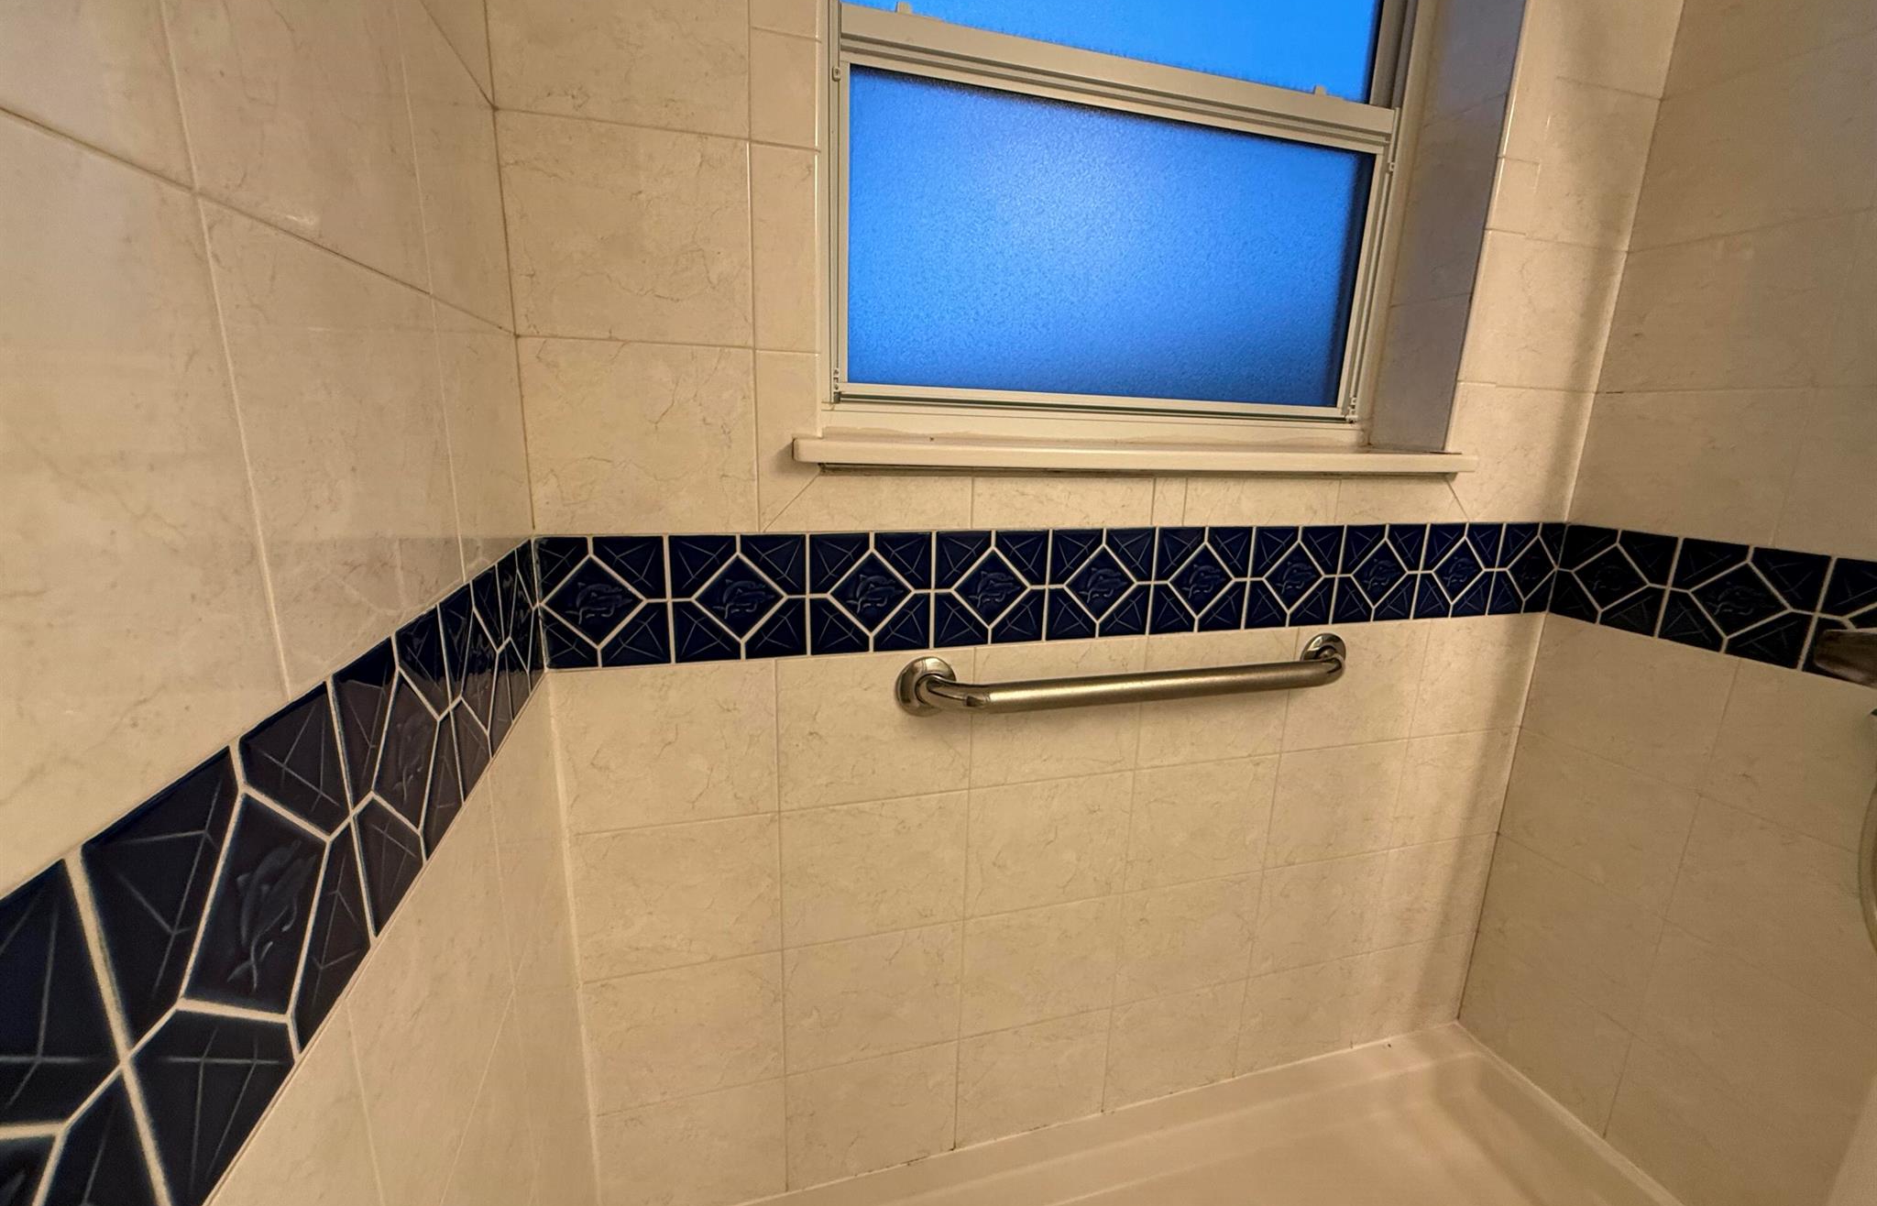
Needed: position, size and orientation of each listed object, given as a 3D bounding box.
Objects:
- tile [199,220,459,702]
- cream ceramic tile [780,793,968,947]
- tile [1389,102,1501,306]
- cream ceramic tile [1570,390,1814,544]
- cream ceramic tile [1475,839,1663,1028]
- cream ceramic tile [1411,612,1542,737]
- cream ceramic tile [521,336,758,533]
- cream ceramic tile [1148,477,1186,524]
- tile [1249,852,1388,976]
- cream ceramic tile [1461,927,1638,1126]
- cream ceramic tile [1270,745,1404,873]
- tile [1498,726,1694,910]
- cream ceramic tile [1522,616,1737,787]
[{"bbox_3d":[-0.318,-0.083,0.422,0.010,0.197,0.253,-2,14,-16],"label":"tile"},{"bbox_3d":[-0.082,0.353,1.012,0.249,0.199,0.010,-2,14,-16],"label":"cream ceramic tile"},{"bbox_3d":[0.730,-0.564,1.088,0.009,0.244,0.125,-2,14,-16],"label":"tile"},{"bbox_3d":[1.046,-0.197,1.072,0.009,0.196,0.247,-2,14,-16],"label":"cream ceramic tile"},{"bbox_3d":[1.042,0.539,1.267,0.010,0.202,0.251,-2,14,-16],"label":"cream ceramic tile"},{"bbox_3d":[0.892,0.120,1.258,0.249,0.200,0.010,-2,14,-16],"label":"cream ceramic tile"},{"bbox_3d":[-0.311,-0.173,0.812,0.228,0.197,0.010,-2,14,-16],"label":"cream ceramic tile"},{"bbox_3d":[0.302,-0.134,1.001,0.046,0.065,0.009,-2,14,-16],"label":"cream ceramic tile"},{"bbox_3d":[0.635,0.518,1.271,0.250,0.197,0.010,-2,14,-16],"label":"tile"},{"bbox_3d":[1.036,0.735,1.313,0.010,0.198,0.251,-2,14,-16],"label":"cream ceramic tile"},{"bbox_3d":[0.635,0.321,1.215,0.247,0.197,0.009,-2,14,-16],"label":"cream ceramic tile"},{"bbox_3d":[1.031,0.336,1.200,0.009,0.197,0.247,-2,14,-16],"label":"tile"},{"bbox_3d":[1.036,0.142,1.153,0.009,0.198,0.247,-2,14,-16],"label":"cream ceramic tile"}]

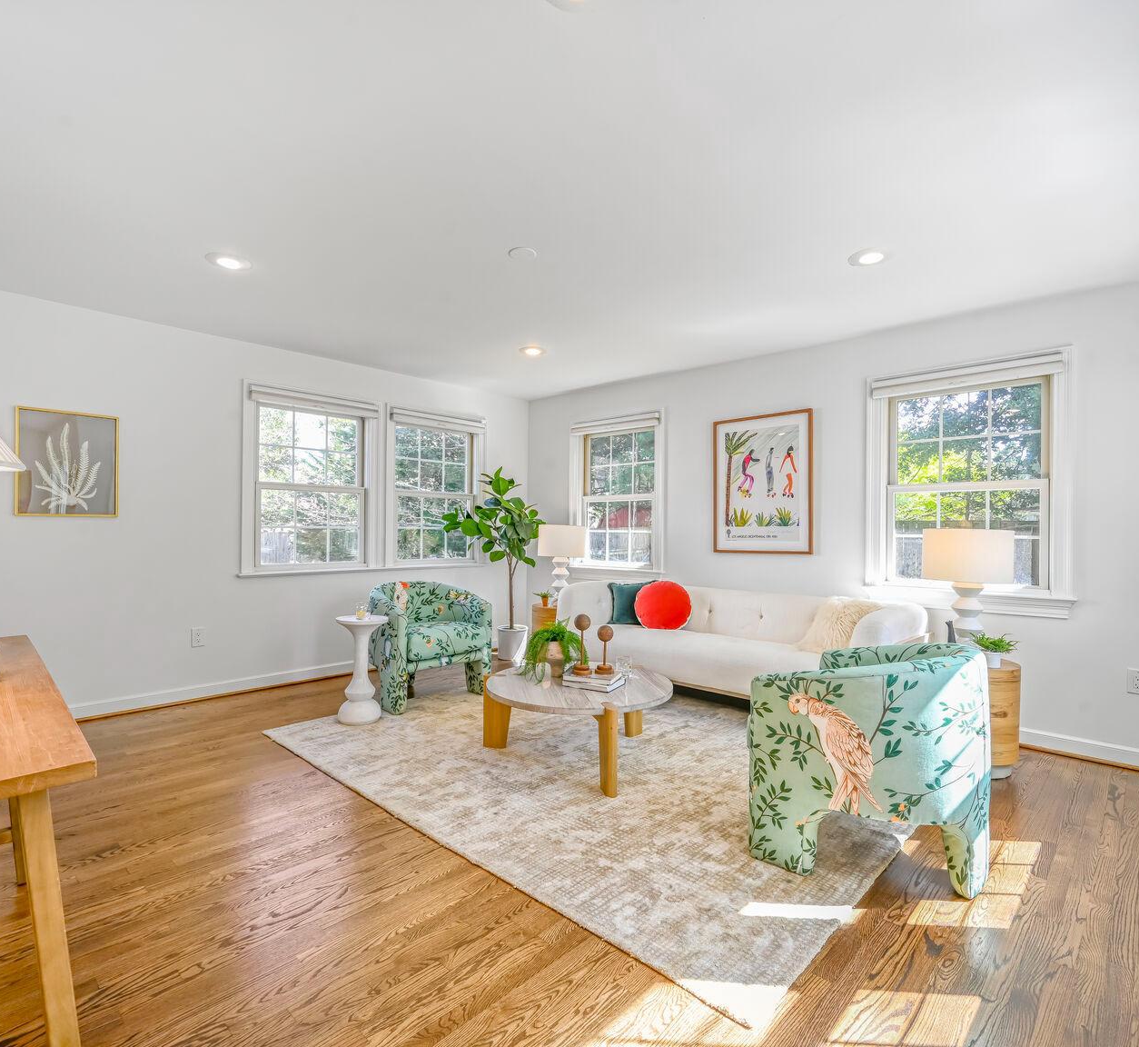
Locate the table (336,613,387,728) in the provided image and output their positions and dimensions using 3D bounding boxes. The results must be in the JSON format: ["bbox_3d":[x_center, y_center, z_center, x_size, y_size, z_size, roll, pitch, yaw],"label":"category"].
[{"bbox_3d":[-1.267,0.886,3.715,0.316,0.618,0.316,0,-1,0],"label":"table"}]

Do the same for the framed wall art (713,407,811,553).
[{"bbox_3d":[1.381,-0.281,4.436,0.765,1.000,0.032,0,-1,44],"label":"framed wall art"}]

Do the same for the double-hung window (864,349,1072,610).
[{"bbox_3d":[2.284,-0.243,3.580,1.020,1.360,0.110,0,-1,44],"label":"double-hung window"}]

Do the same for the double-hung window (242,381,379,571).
[{"bbox_3d":[-1.930,-0.303,4.635,0.110,1.340,1.010,0,-1,44],"label":"double-hung window"}]

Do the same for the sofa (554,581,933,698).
[{"bbox_3d":[0.969,0.844,4.080,2.389,0.748,0.803,0,-1,43],"label":"sofa"}]

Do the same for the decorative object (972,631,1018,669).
[{"bbox_3d":[2.058,0.608,2.957,0.191,0.167,0.191,0,-1,0],"label":"decorative object"}]

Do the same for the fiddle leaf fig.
[{"bbox_3d":[-0.663,0.215,5.371,0.883,1.426,0.763,0,-1,0],"label":"fiddle leaf fig"}]

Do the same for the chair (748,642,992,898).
[{"bbox_3d":[1.139,0.835,2.225,0.700,0.755,0.700,0,-1,44],"label":"chair"}]

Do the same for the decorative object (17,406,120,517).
[{"bbox_3d":[-2.933,-0.345,3.580,0.030,0.607,0.472,0,-1,44],"label":"decorative object"}]

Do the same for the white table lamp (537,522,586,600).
[{"bbox_3d":[-0.073,0.345,5.152,0.400,0.660,0.400,1,0,0],"label":"white table lamp"}]

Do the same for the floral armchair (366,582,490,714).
[{"bbox_3d":[-1.048,0.819,4.286,0.693,0.753,0.763,0,-1,43],"label":"floral armchair"}]

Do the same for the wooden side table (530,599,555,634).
[{"bbox_3d":[-0.090,0.935,5.034,0.430,0.520,0.430,0,0,44],"label":"wooden side table"}]

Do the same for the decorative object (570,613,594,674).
[{"bbox_3d":[0.067,0.613,3.112,0.095,0.298,0.095,0,-1,0],"label":"decorative object"}]

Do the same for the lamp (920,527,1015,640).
[{"bbox_3d":[2.039,0.356,3.116,0.400,0.645,0.400,0,-1,44],"label":"lamp"}]

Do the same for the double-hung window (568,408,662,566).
[{"bbox_3d":[0.387,-0.273,5.422,1.030,1.340,0.110,0,-1,44],"label":"double-hung window"}]

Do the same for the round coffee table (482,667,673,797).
[{"bbox_3d":[0.053,1.002,3.112,0.954,0.382,0.954,0,-1,0],"label":"round coffee table"}]

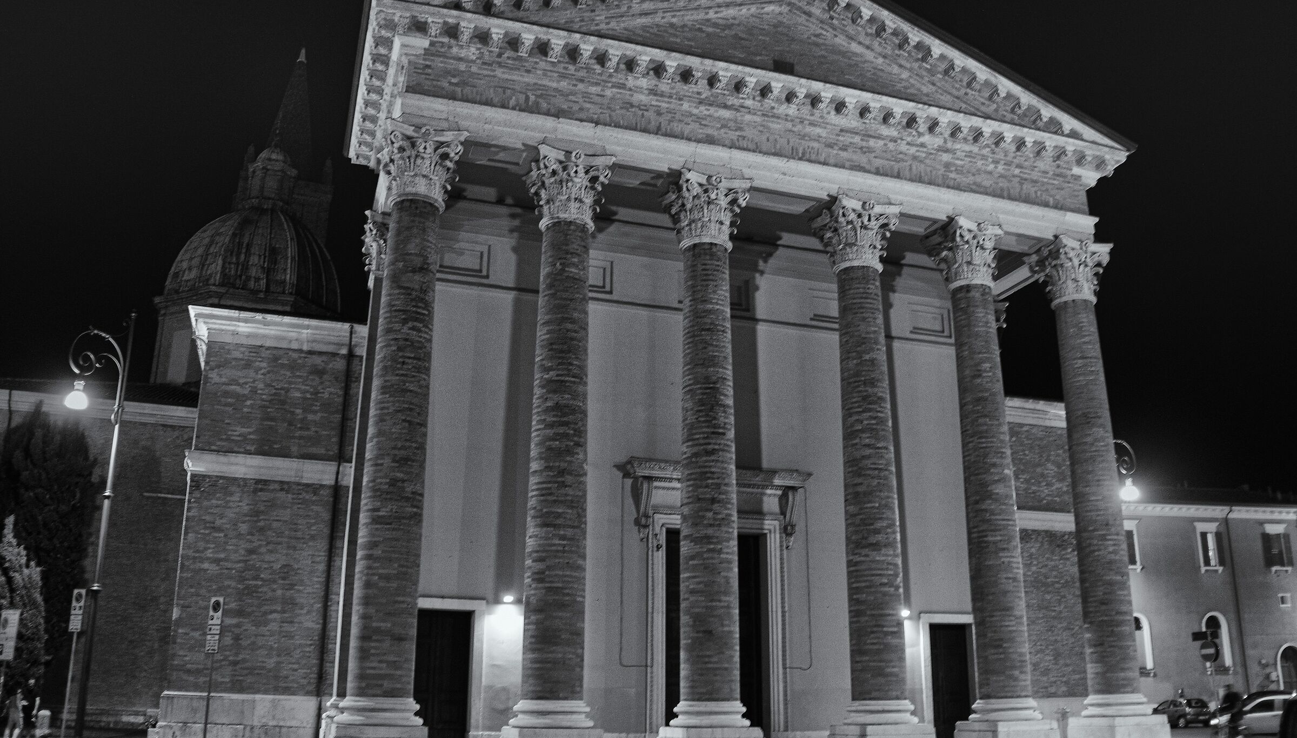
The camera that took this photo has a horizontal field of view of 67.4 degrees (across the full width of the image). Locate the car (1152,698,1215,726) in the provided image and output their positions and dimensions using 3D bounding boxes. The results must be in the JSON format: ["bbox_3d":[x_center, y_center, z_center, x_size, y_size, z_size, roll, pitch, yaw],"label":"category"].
[{"bbox_3d":[25.564,16.882,48.068,1.680,1.480,3.900,6,-17,-17],"label":"car"}]

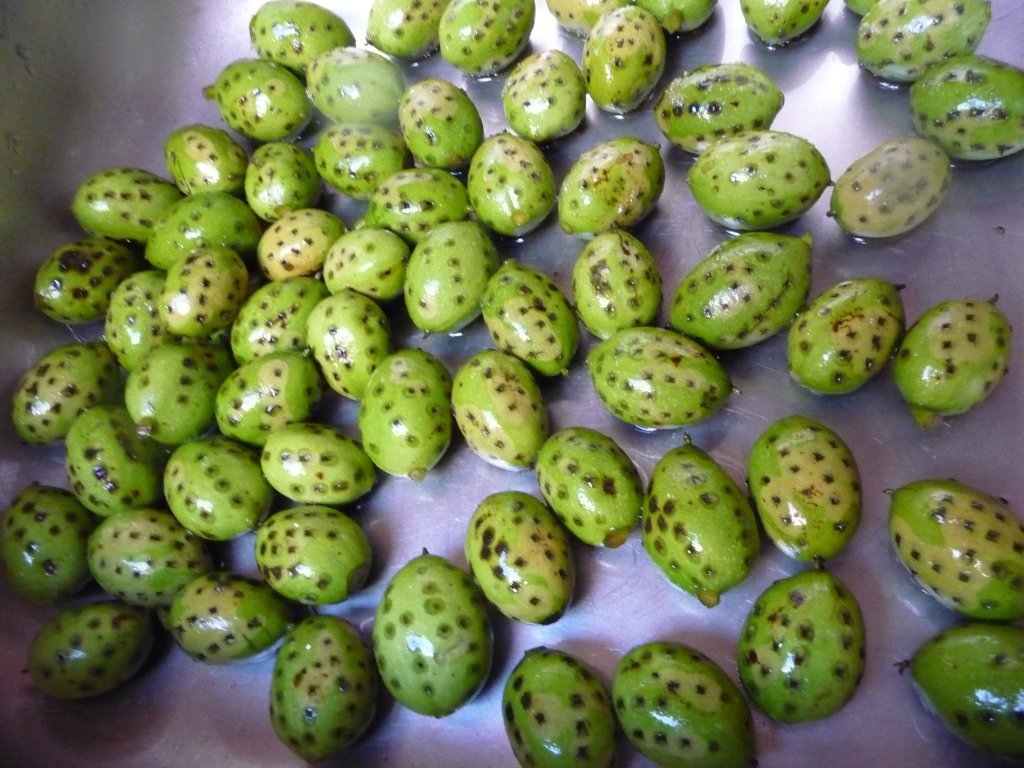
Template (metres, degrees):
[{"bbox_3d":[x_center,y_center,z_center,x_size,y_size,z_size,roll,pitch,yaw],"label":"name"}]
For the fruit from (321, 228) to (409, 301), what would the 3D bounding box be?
[{"bbox_3d":[-0.055,-0.045,0.314,0.033,0.026,0.027,-15,64,1],"label":"fruit"}]

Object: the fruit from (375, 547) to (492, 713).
[{"bbox_3d":[-0.024,0.077,0.258,0.036,0.036,0.050,-16,64,3],"label":"fruit"}]

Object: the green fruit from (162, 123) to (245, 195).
[{"bbox_3d":[-0.139,-0.102,0.377,0.039,0.032,0.032,28,74,20],"label":"green fruit"}]

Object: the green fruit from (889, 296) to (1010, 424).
[{"bbox_3d":[0.135,-0.009,0.254,0.030,0.030,0.043,29,76,24],"label":"green fruit"}]

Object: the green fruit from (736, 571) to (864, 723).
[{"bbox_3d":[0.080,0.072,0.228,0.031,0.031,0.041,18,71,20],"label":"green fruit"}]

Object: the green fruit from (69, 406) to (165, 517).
[{"bbox_3d":[-0.143,0.028,0.299,0.031,0.031,0.043,-27,65,-1],"label":"green fruit"}]

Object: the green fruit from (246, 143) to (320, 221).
[{"bbox_3d":[-0.100,-0.088,0.362,0.031,0.031,0.036,-8,65,7],"label":"green fruit"}]

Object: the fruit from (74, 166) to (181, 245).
[{"bbox_3d":[-0.173,-0.081,0.373,0.053,0.032,0.032,10,68,15],"label":"fruit"}]

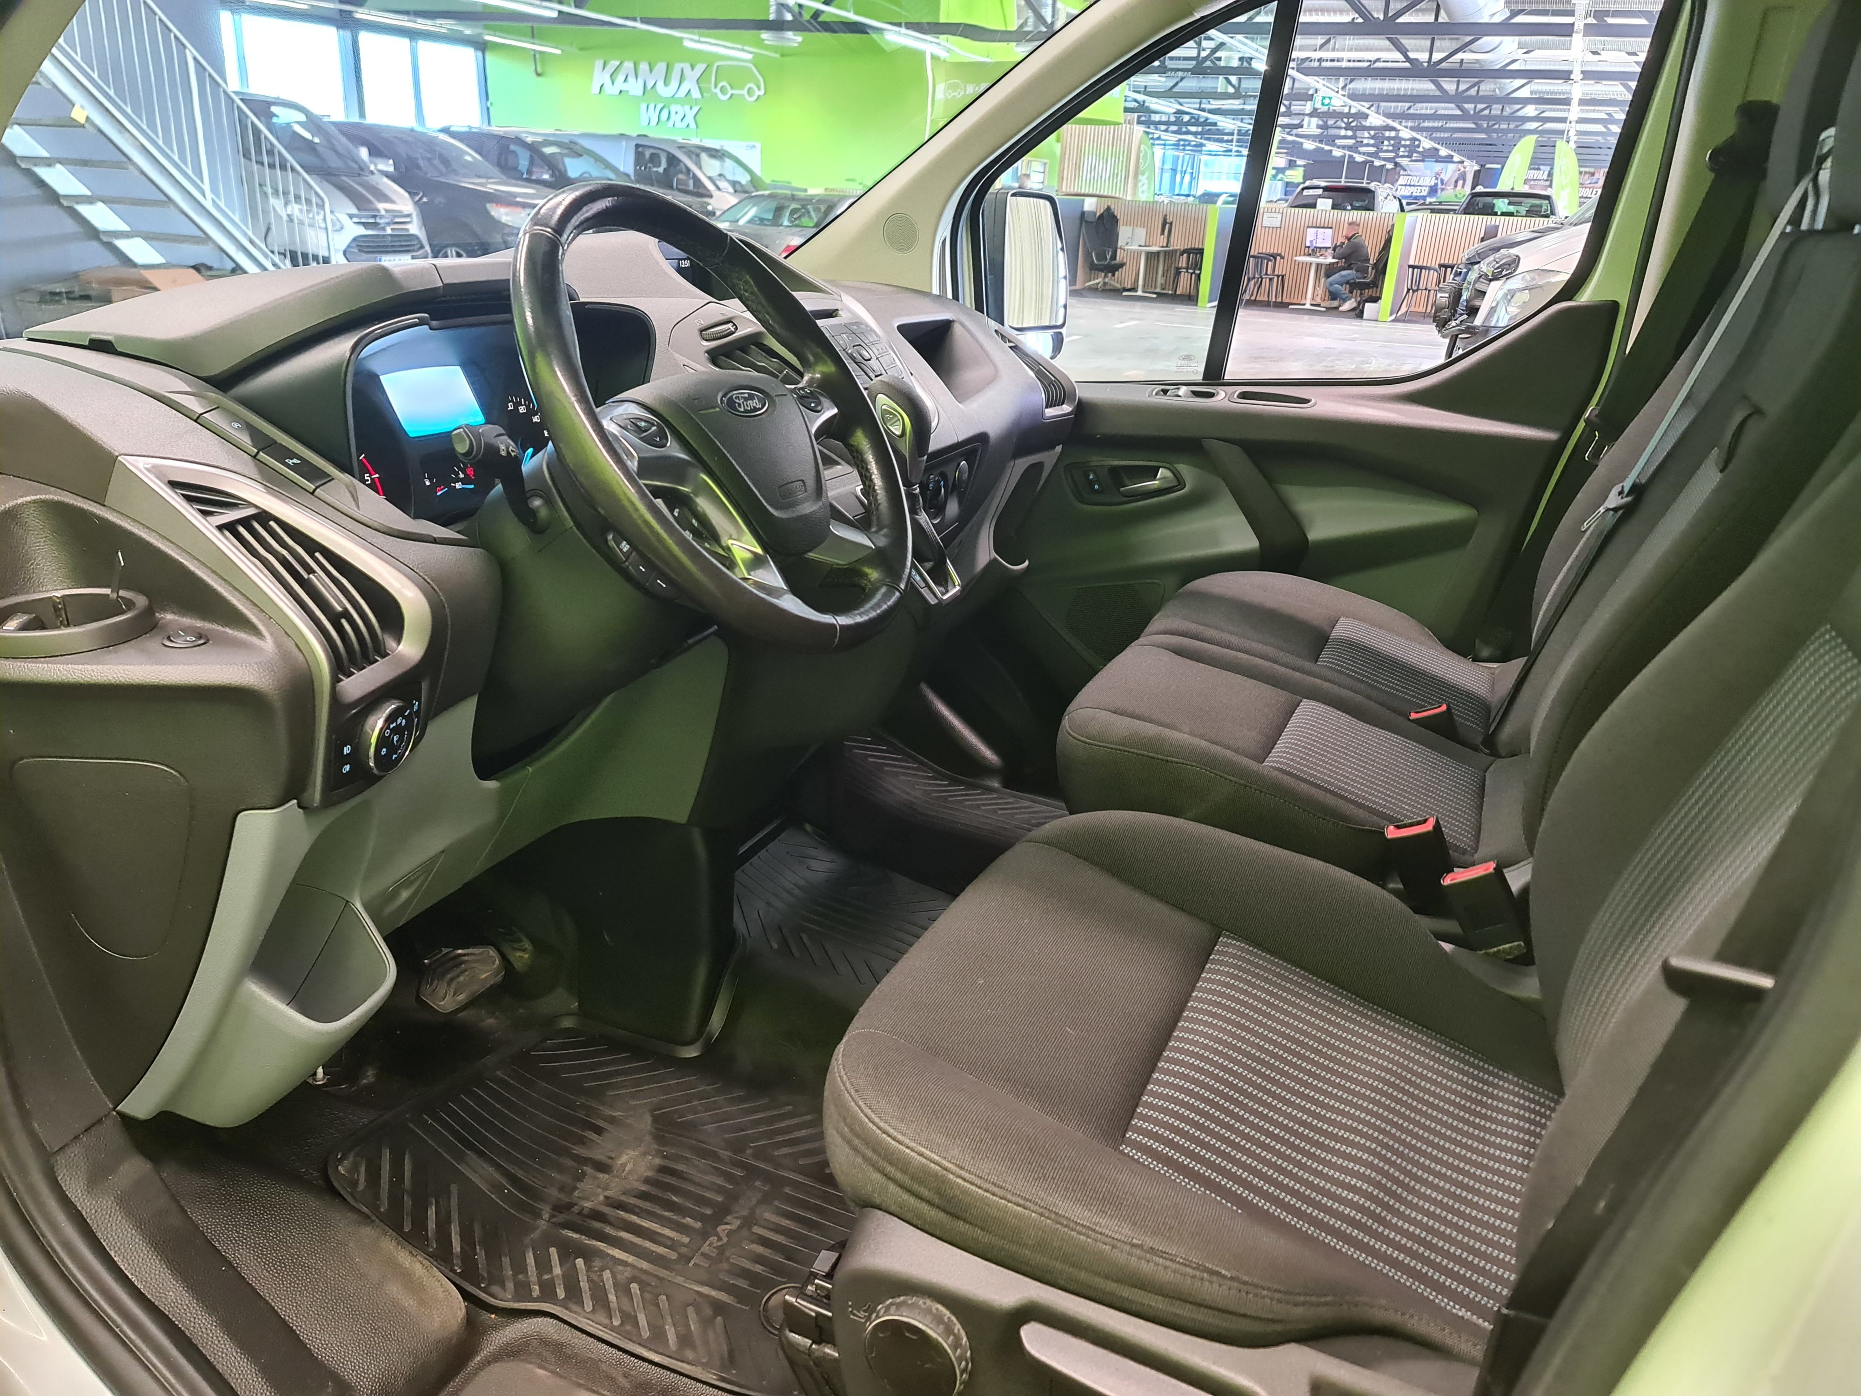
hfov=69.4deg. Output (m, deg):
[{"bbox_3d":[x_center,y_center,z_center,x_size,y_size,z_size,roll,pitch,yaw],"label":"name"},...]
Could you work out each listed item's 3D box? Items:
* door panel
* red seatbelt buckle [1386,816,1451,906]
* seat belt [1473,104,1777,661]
[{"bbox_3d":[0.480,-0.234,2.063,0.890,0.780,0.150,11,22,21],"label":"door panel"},{"bbox_3d":[0.436,0.151,1.202,0.043,0.078,0.026,-15,10,28],"label":"red seatbelt buckle"},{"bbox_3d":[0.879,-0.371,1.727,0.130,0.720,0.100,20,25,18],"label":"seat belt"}]

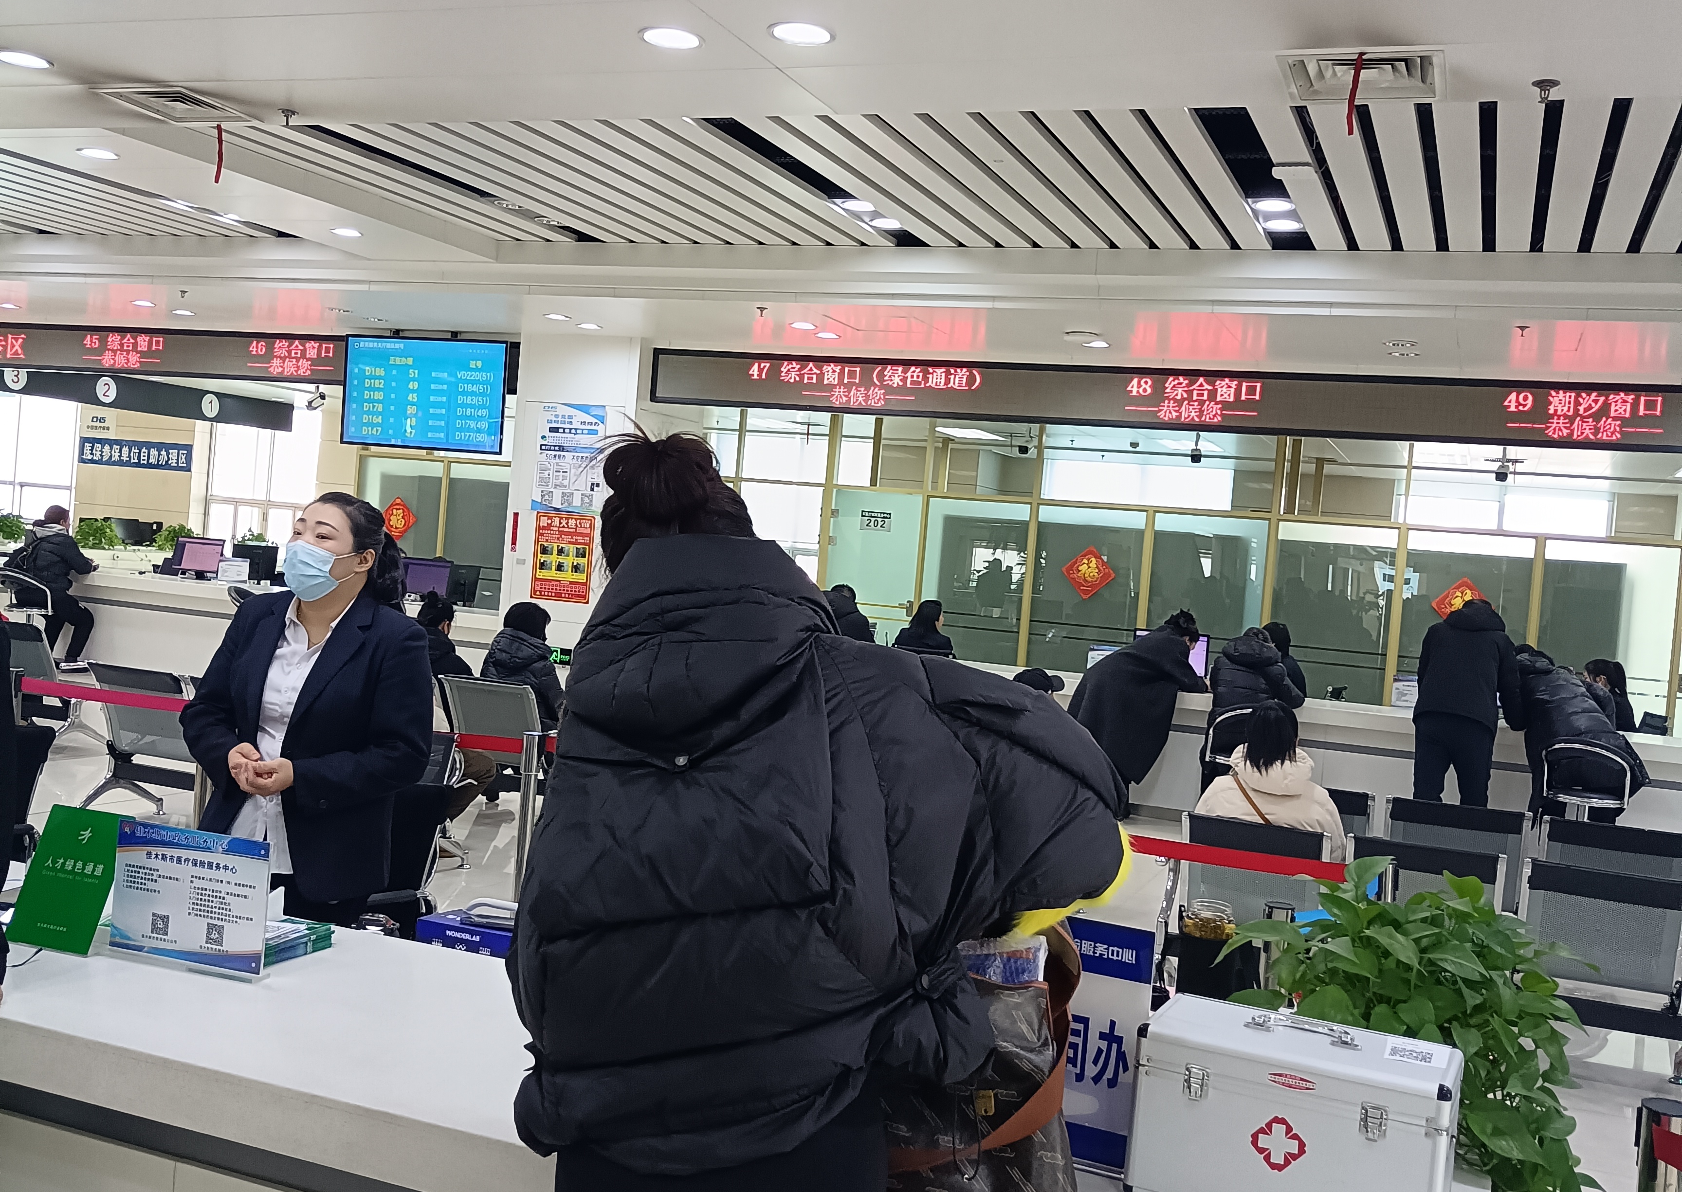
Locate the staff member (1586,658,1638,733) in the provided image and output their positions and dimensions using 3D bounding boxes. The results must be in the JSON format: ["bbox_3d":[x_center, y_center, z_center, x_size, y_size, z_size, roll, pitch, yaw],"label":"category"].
[{"bbox_3d":[4.978,1.083,11.039,0.620,1.300,0.480,4,1,-16],"label":"staff member"}]

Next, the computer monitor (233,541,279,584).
[{"bbox_3d":[-4.886,-0.254,14.063,0.490,0.325,0.190,5,1,22],"label":"computer monitor"}]

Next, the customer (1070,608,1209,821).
[{"bbox_3d":[1.940,0.787,10.967,0.800,1.430,0.550,4,1,-19],"label":"customer"}]

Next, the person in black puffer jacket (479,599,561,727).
[{"bbox_3d":[-1.718,0.633,9.171,0.520,1.240,0.720,5,1,27],"label":"person in black puffer jacket"}]

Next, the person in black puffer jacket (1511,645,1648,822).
[{"bbox_3d":[4.239,1.035,9.739,0.600,1.360,0.850,5,1,4],"label":"person in black puffer jacket"}]

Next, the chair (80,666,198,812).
[{"bbox_3d":[-2.994,0.685,7.560,0.530,0.750,0.640,6,1,21],"label":"chair"}]

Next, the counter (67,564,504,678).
[{"bbox_3d":[-4.505,0.479,13.979,4.400,0.880,0.800,5,1,21],"label":"counter"}]

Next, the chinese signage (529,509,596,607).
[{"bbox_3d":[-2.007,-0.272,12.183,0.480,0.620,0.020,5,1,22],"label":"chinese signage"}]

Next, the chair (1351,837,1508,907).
[{"bbox_3d":[2.037,1.233,5.872,0.520,0.795,0.630,5,1,23],"label":"chair"}]

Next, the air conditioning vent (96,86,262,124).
[{"bbox_3d":[-2.605,-1.928,6.617,0.471,0.050,0.471,5,1,22],"label":"air conditioning vent"}]

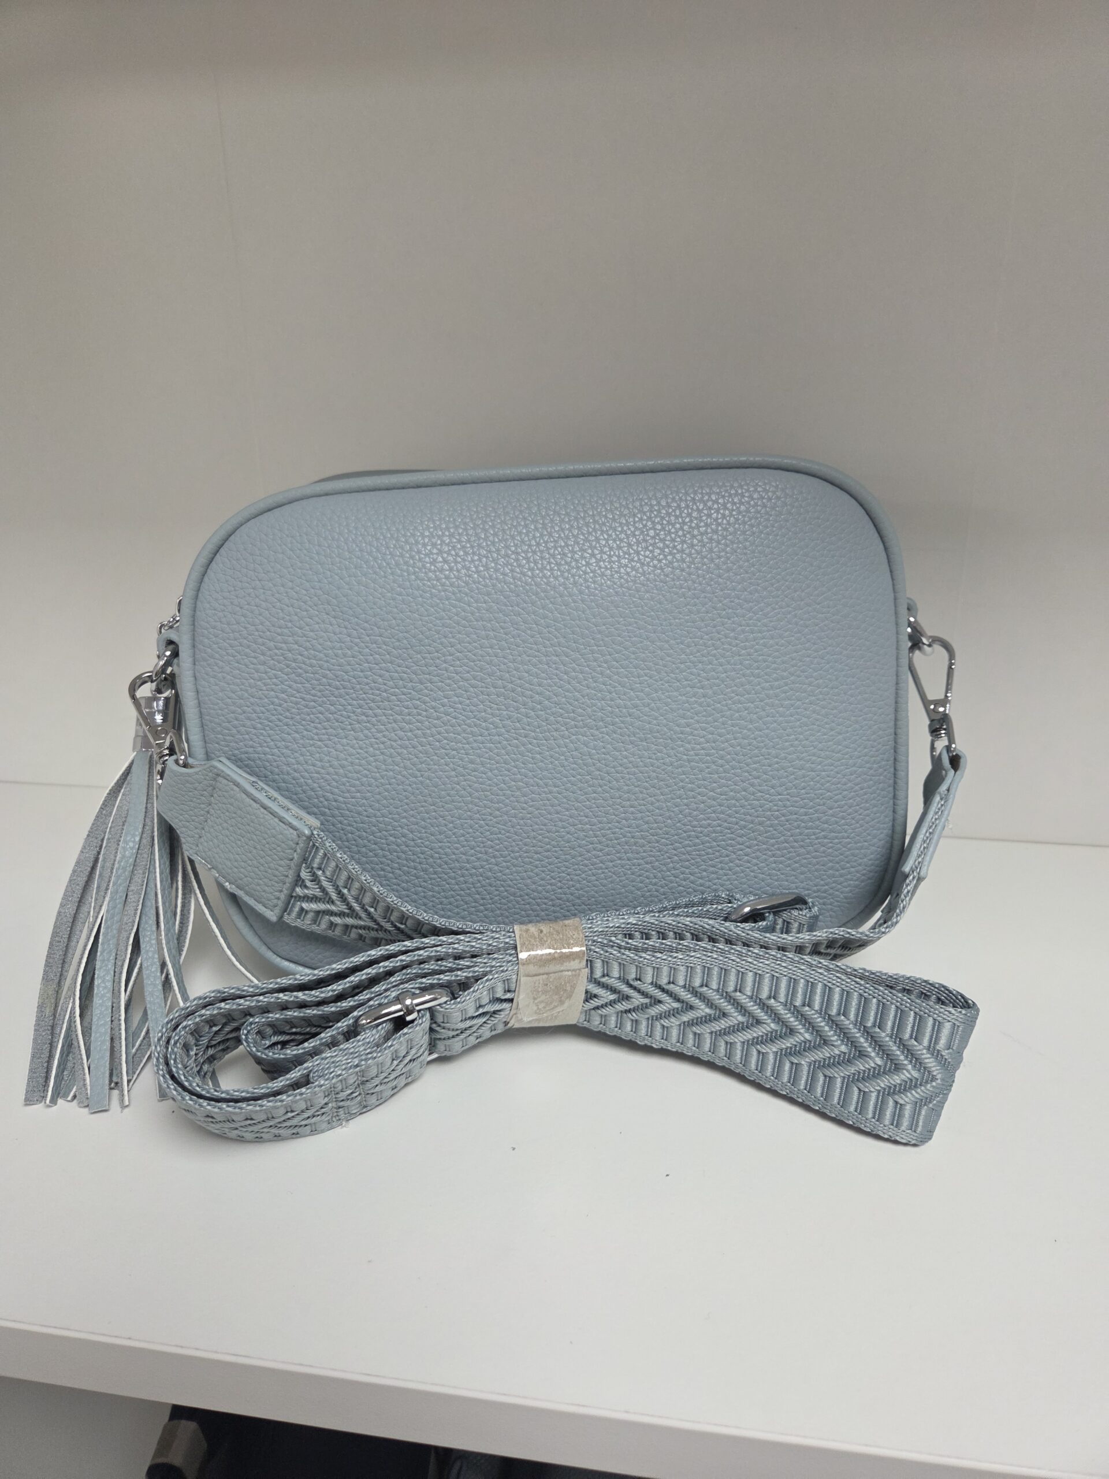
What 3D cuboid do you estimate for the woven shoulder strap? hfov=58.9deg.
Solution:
[{"bbox_3d":[-0.003,0.034,0.290,0.291,0.111,0.121,-1,21,0],"label":"woven shoulder strap"}]

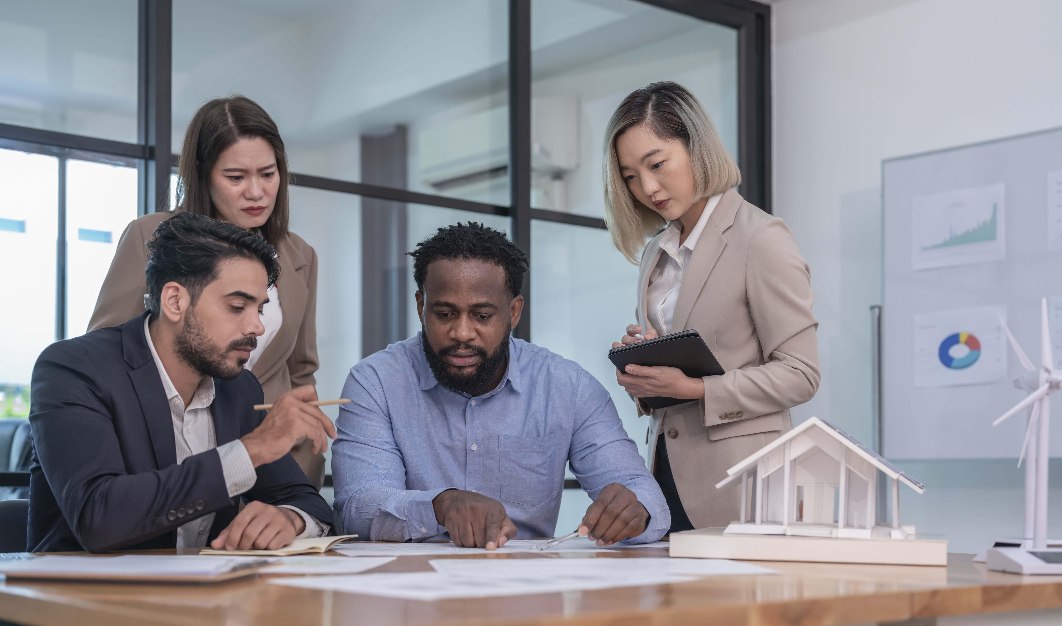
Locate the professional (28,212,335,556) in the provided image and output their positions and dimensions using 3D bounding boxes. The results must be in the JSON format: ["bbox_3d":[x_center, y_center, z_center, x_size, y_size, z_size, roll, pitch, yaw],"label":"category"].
[{"bbox_3d":[-0.520,0.460,2.240,0.560,1.240,0.700,4,-6,-43],"label":"professional"}]

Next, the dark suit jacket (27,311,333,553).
[{"bbox_3d":[-0.530,0.275,2.250,0.530,0.580,0.540,4,-6,-42],"label":"dark suit jacket"}]

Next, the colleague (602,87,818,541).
[{"bbox_3d":[0.325,0.380,2.660,0.390,1.590,0.420,4,-6,-45],"label":"colleague"}]

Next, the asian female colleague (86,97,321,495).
[{"bbox_3d":[-0.595,0.395,2.700,0.460,1.570,0.380,2,-5,-30],"label":"asian female colleague"}]

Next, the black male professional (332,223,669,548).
[{"bbox_3d":[-0.070,0.480,2.520,0.580,1.270,0.760,0,-4,-2],"label":"black male professional"}]

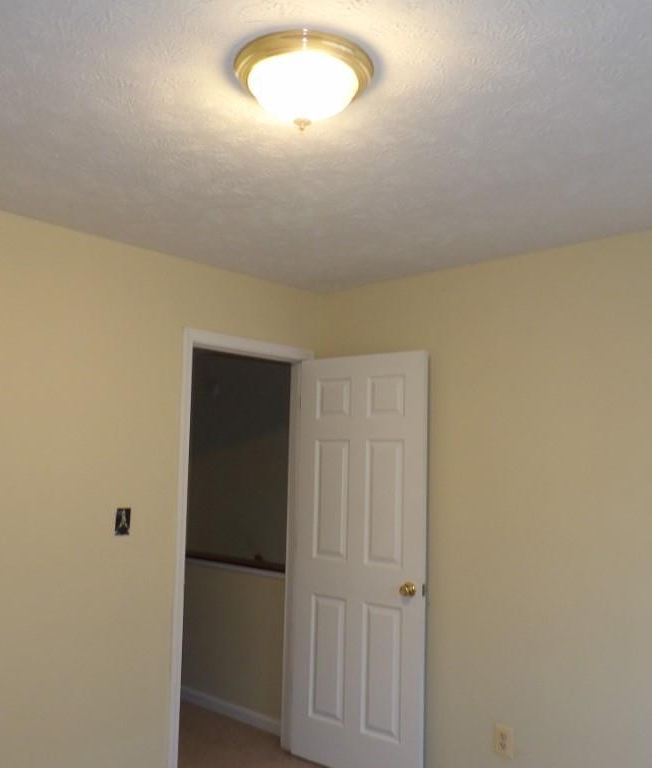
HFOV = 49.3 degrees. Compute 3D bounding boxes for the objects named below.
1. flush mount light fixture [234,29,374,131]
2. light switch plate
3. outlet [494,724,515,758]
[{"bbox_3d":[-0.053,-0.685,1.700,0.335,0.155,0.335,1,-6,0],"label":"flush mount light fixture"},{"bbox_3d":[-0.858,0.588,3.017,0.010,0.115,0.070,-5,-8,43],"label":"light switch plate"},{"bbox_3d":[0.766,1.535,3.051,0.080,0.122,0.010,-5,-8,43],"label":"outlet"}]

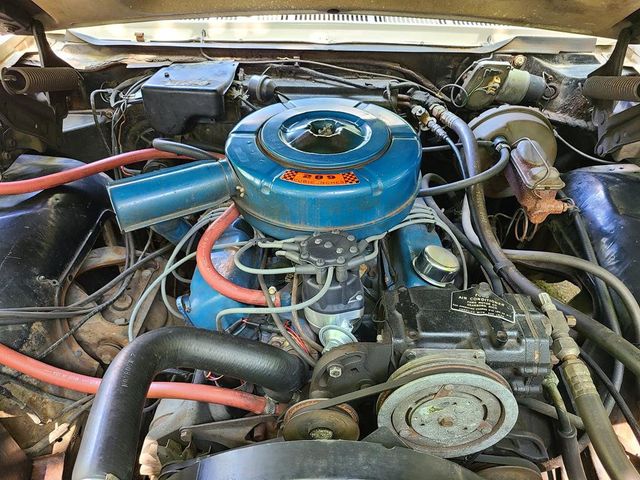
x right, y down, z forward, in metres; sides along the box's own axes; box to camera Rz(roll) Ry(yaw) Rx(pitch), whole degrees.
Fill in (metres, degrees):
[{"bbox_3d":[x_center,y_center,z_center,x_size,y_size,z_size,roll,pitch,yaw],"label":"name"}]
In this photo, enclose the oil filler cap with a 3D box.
[{"bbox_3d":[0.195,0.039,0.787,0.075,0.031,0.075,13,38,-10],"label":"oil filler cap"}]

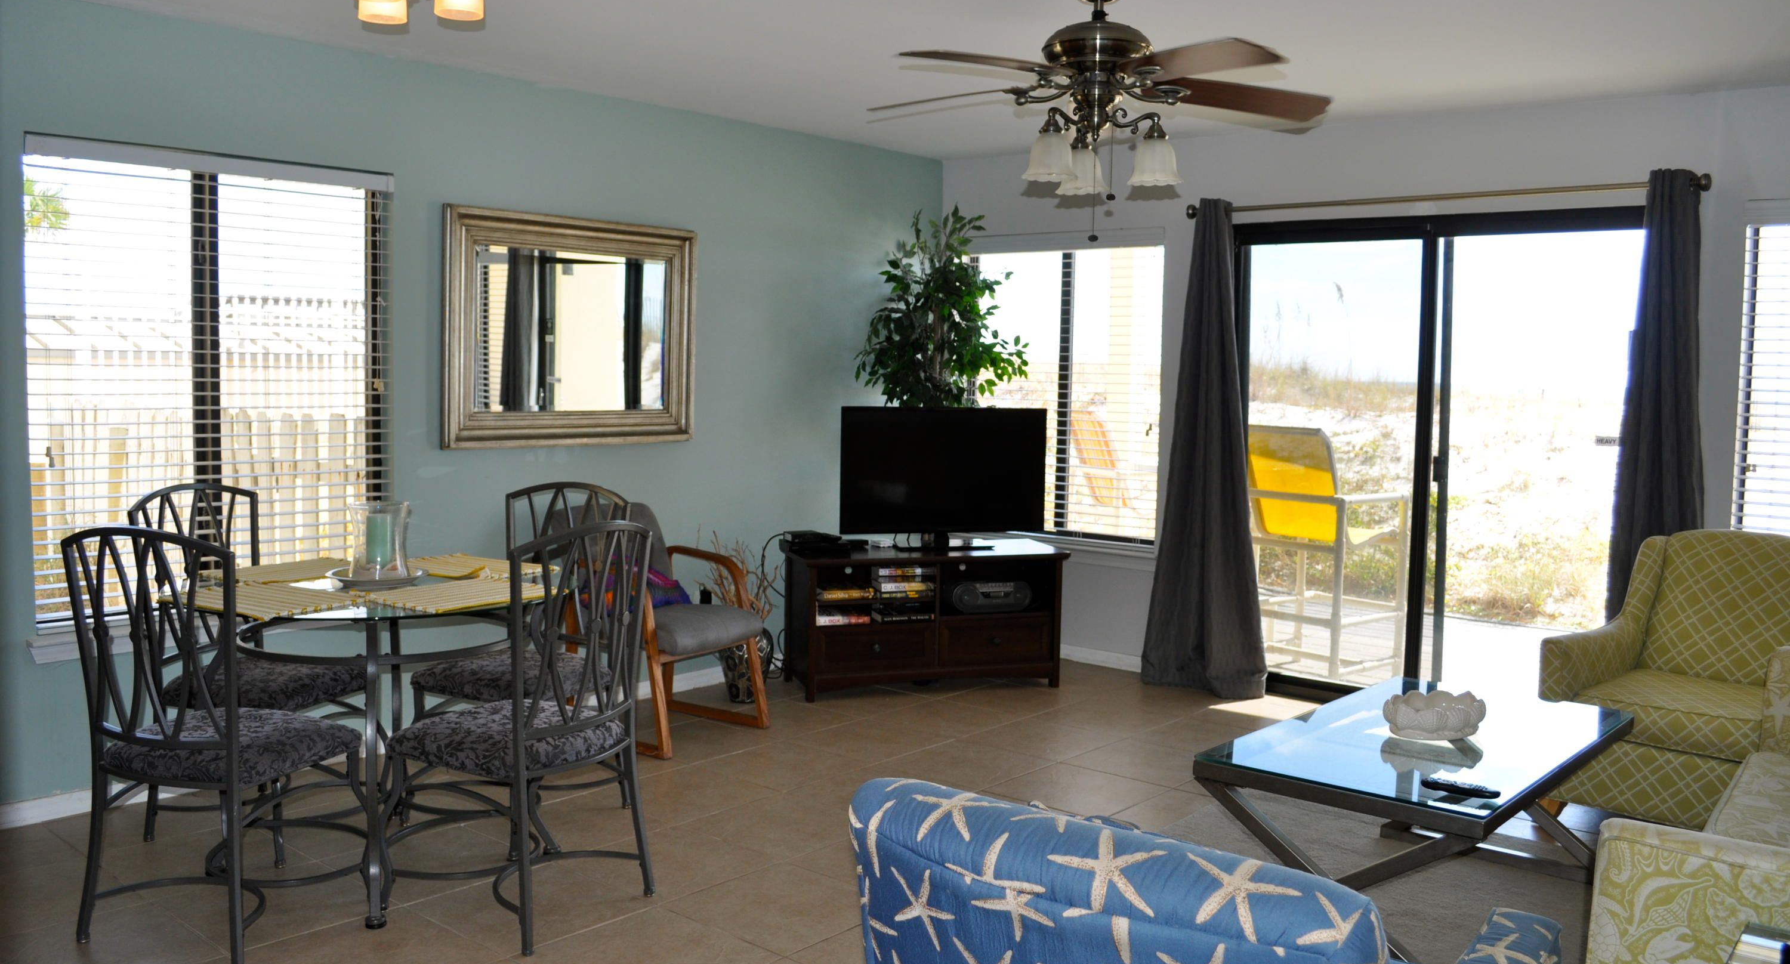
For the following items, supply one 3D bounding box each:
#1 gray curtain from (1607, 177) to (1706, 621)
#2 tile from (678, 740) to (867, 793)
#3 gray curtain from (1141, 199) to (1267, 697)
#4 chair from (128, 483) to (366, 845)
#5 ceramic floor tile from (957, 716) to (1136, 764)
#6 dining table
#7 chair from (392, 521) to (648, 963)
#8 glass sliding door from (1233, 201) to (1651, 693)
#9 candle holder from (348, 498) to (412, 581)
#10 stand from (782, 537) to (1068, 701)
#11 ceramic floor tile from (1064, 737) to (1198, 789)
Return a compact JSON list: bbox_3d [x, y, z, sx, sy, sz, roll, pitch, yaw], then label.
[{"bbox_3d":[2.681,-0.041,4.703,0.340,2.130,0.150,5,6,41],"label":"gray curtain"},{"bbox_3d":[-0.401,0.997,4.680,0.455,0.010,0.455,5,6,40],"label":"tile"},{"bbox_3d":[1.409,-0.151,5.944,0.600,2.170,0.160,5,6,40],"label":"gray curtain"},{"bbox_3d":[-1.805,0.520,3.833,0.550,0.985,0.475,2,5,15],"label":"chair"},{"bbox_3d":[0.556,0.969,5.043,0.446,0.010,0.446,5,6,41],"label":"ceramic floor tile"},{"bbox_3d":[-1.365,0.653,3.528,1.060,0.784,1.060,5,6,41],"label":"dining table"},{"bbox_3d":[-0.937,0.580,3.380,0.540,0.990,0.460,4,5,29],"label":"chair"},{"bbox_3d":[2.148,-0.058,5.349,1.800,2.020,0.120,5,6,41],"label":"glass sliding door"},{"bbox_3d":[-1.367,0.149,3.555,0.160,0.205,0.160,5,6,41],"label":"candle holder"},{"bbox_3d":[0.136,0.613,5.968,1.220,0.590,0.450,0,5,-21],"label":"stand"},{"bbox_3d":[0.893,0.996,4.757,0.446,0.010,0.446,5,6,41],"label":"ceramic floor tile"}]

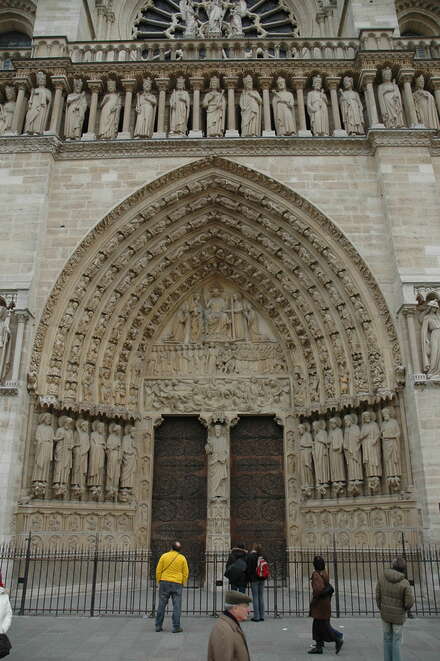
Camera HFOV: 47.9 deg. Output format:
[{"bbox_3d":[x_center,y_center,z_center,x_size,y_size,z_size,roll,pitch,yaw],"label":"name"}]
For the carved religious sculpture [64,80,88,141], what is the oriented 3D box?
[{"bbox_3d":[-5.846,-8.995,20.167,0.900,3.225,0.700,0,-20,1],"label":"carved religious sculpture"}]

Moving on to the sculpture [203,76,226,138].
[{"bbox_3d":[-0.235,-9.567,21.172,1.071,3.454,0.765,0,-21,1],"label":"sculpture"}]

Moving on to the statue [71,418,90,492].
[{"bbox_3d":[-4.638,4.192,16.484,0.580,2.525,0.560,13,-23,-32],"label":"statue"}]

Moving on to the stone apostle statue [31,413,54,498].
[{"bbox_3d":[-6.016,4.181,16.808,0.632,2.814,0.561,12,-24,-30],"label":"stone apostle statue"}]

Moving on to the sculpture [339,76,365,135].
[{"bbox_3d":[5.306,-9.015,19.971,0.930,3.069,0.700,0,-20,1],"label":"sculpture"}]

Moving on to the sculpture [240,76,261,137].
[{"bbox_3d":[1.345,-9.589,21.150,0.969,3.479,0.765,0,-21,1],"label":"sculpture"}]

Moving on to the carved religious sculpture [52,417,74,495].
[{"bbox_3d":[-5.055,4.039,16.015,0.620,2.518,0.580,12,-23,-29],"label":"carved religious sculpture"}]

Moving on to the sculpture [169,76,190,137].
[{"bbox_3d":[-1.733,-9.569,21.202,0.918,3.432,0.765,0,-21,1],"label":"sculpture"}]

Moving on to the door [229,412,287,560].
[{"bbox_3d":[1.359,5.873,17.419,1.930,5.701,0.200,0,-20,1],"label":"door"}]

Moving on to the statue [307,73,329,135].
[{"bbox_3d":[3.940,-9.045,20.007,0.850,3.255,0.700,0,-20,1],"label":"statue"}]

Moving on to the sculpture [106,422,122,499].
[{"bbox_3d":[-3.981,4.892,18.712,0.632,2.752,0.561,15,-25,-35],"label":"sculpture"}]

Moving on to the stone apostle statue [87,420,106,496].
[{"bbox_3d":[-4.533,4.683,18.202,0.632,2.753,0.561,14,-25,-32],"label":"stone apostle statue"}]

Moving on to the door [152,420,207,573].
[{"bbox_3d":[-1.531,6.243,18.934,2.076,6.009,0.200,0,-21,1],"label":"door"}]

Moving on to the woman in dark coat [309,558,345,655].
[{"bbox_3d":[1.966,5.069,9.144,0.640,1.642,0.480,0,-20,1],"label":"woman in dark coat"}]

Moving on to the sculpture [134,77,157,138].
[{"bbox_3d":[-3.191,-9.539,21.218,0.938,3.477,0.765,0,-21,1],"label":"sculpture"}]

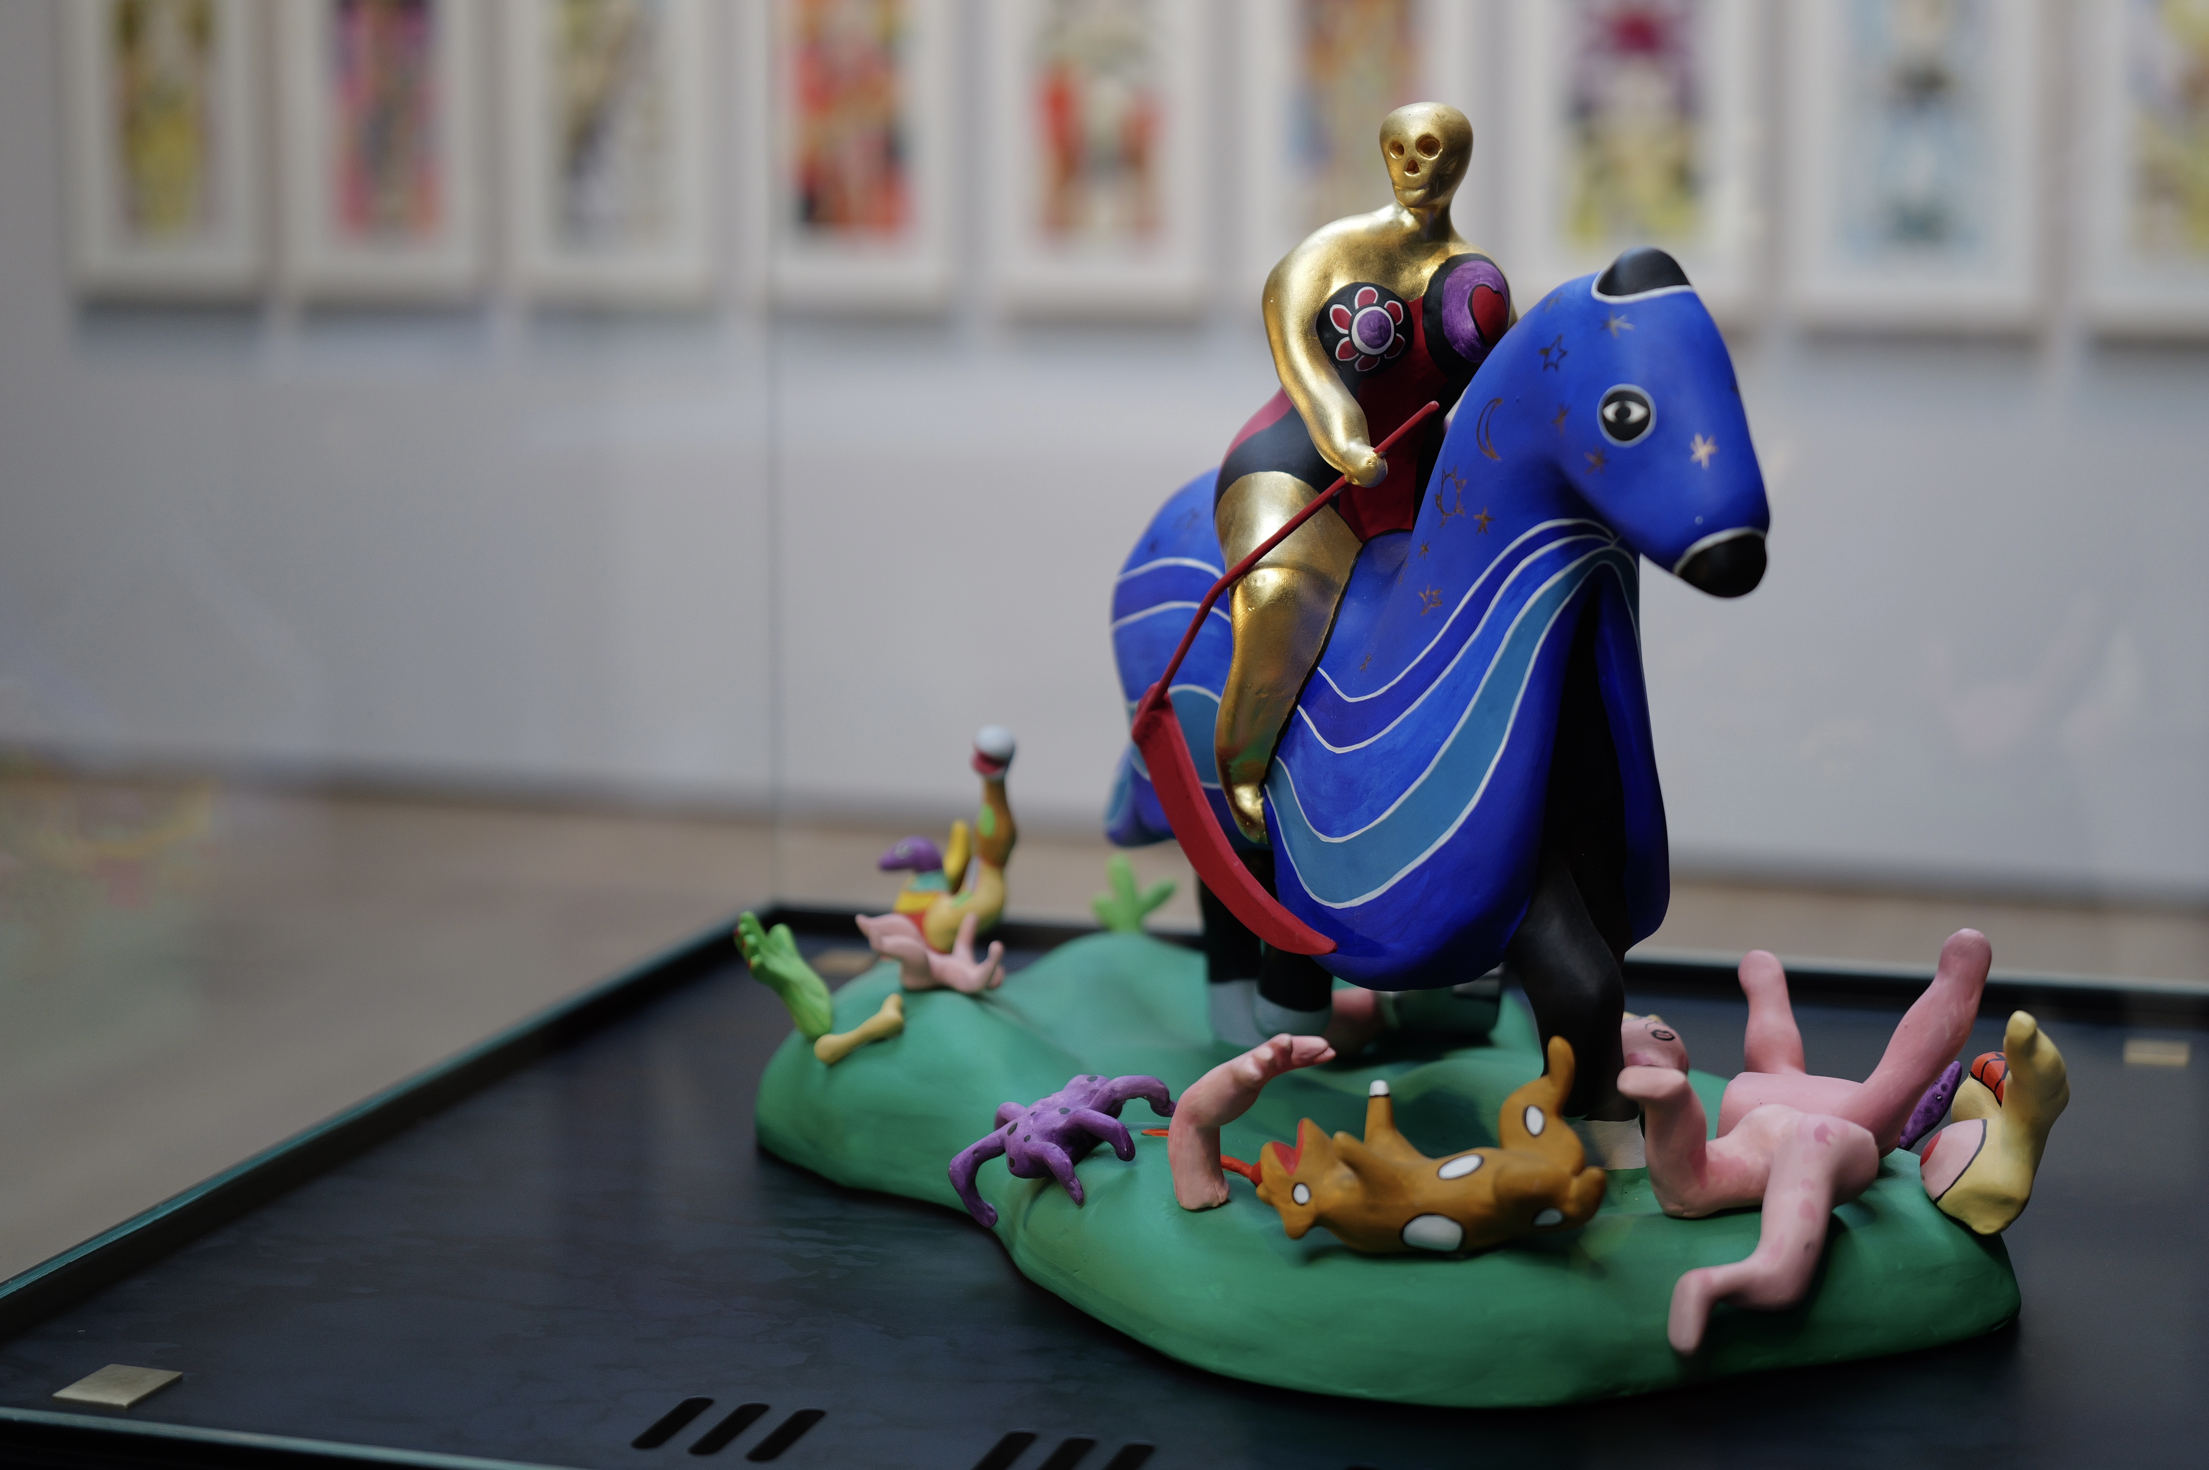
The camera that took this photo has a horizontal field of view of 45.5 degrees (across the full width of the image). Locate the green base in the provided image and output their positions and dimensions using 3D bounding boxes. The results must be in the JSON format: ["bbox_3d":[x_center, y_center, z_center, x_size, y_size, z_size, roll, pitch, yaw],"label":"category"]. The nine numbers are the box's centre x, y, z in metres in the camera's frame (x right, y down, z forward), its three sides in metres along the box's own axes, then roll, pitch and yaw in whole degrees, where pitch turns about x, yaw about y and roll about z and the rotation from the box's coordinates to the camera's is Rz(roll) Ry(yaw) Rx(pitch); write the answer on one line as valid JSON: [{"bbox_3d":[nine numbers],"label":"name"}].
[{"bbox_3d":[0.107,0.184,1.262,0.399,0.069,0.620,-6,10,-38],"label":"green base"}]

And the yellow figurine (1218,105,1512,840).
[{"bbox_3d":[0.127,-0.122,1.213,0.166,0.339,0.116,-4,9,-28],"label":"yellow figurine"}]

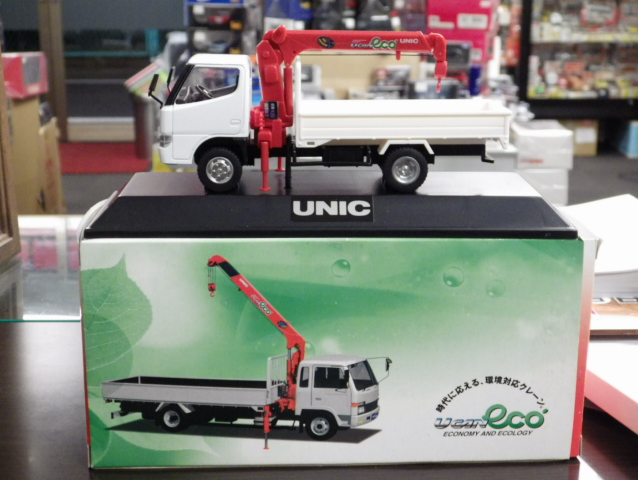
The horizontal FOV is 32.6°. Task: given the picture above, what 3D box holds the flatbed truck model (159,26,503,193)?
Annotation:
[{"bbox_3d":[0.006,-0.059,0.484,0.153,0.069,0.050,0,13,0],"label":"flatbed truck model"}]

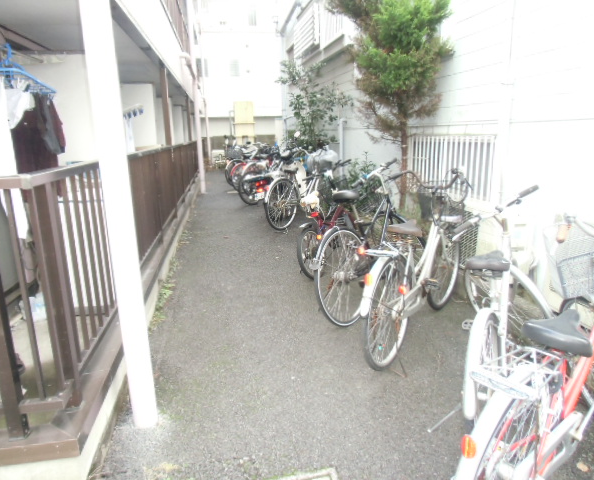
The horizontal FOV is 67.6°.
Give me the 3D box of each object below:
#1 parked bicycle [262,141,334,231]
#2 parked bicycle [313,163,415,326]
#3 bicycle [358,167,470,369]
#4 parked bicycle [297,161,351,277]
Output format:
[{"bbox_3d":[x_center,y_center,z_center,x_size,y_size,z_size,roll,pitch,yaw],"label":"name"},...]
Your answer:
[{"bbox_3d":[0.119,-0.788,6.665,0.570,1.060,1.824,9,17,38],"label":"parked bicycle"},{"bbox_3d":[0.643,-0.026,3.470,0.550,1.060,1.786,9,17,36],"label":"parked bicycle"},{"bbox_3d":[0.793,0.113,2.879,0.570,1.060,1.739,8,16,33],"label":"bicycle"},{"bbox_3d":[0.390,-0.247,4.470,0.540,1.030,1.506,7,16,32],"label":"parked bicycle"}]

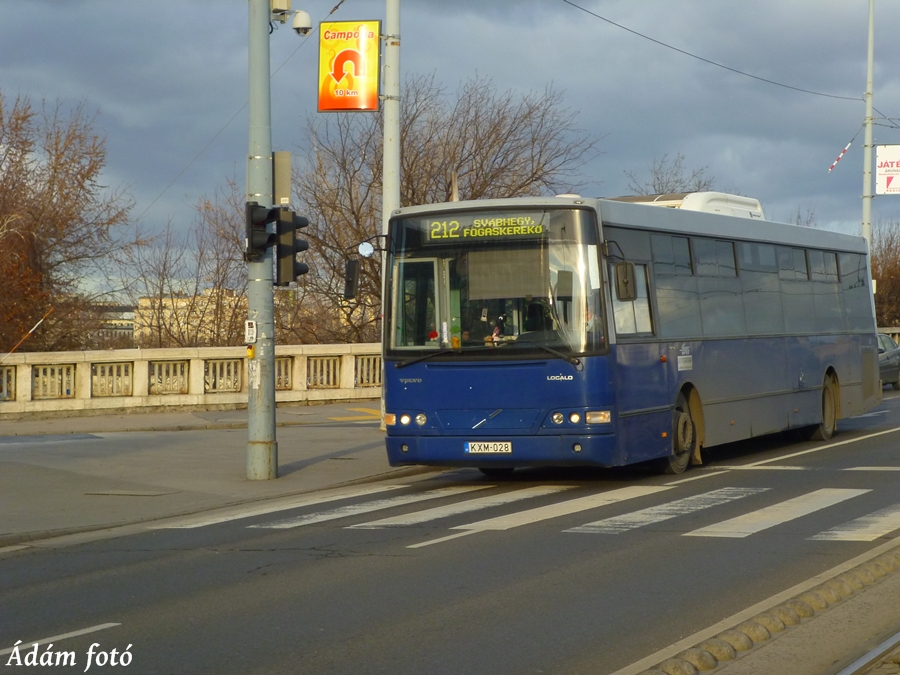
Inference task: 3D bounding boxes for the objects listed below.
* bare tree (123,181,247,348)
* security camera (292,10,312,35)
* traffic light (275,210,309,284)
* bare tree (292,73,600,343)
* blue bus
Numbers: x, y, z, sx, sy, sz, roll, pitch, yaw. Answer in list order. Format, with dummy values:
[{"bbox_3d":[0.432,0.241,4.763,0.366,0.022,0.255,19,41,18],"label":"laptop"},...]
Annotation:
[{"bbox_3d":[-6.000,-0.781,46.000,2.858,5.561,3.000,-1,0,0],"label":"bare tree"},{"bbox_3d":[-1.506,-3.205,20.700,0.210,0.270,0.210,-1,0,0],"label":"security camera"},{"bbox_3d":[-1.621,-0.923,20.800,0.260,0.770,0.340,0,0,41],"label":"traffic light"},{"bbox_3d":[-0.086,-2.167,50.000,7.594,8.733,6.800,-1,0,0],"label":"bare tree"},{"bbox_3d":[2.880,-0.107,25.710,2.530,3.160,12.100,-2,0,25],"label":"blue bus"}]

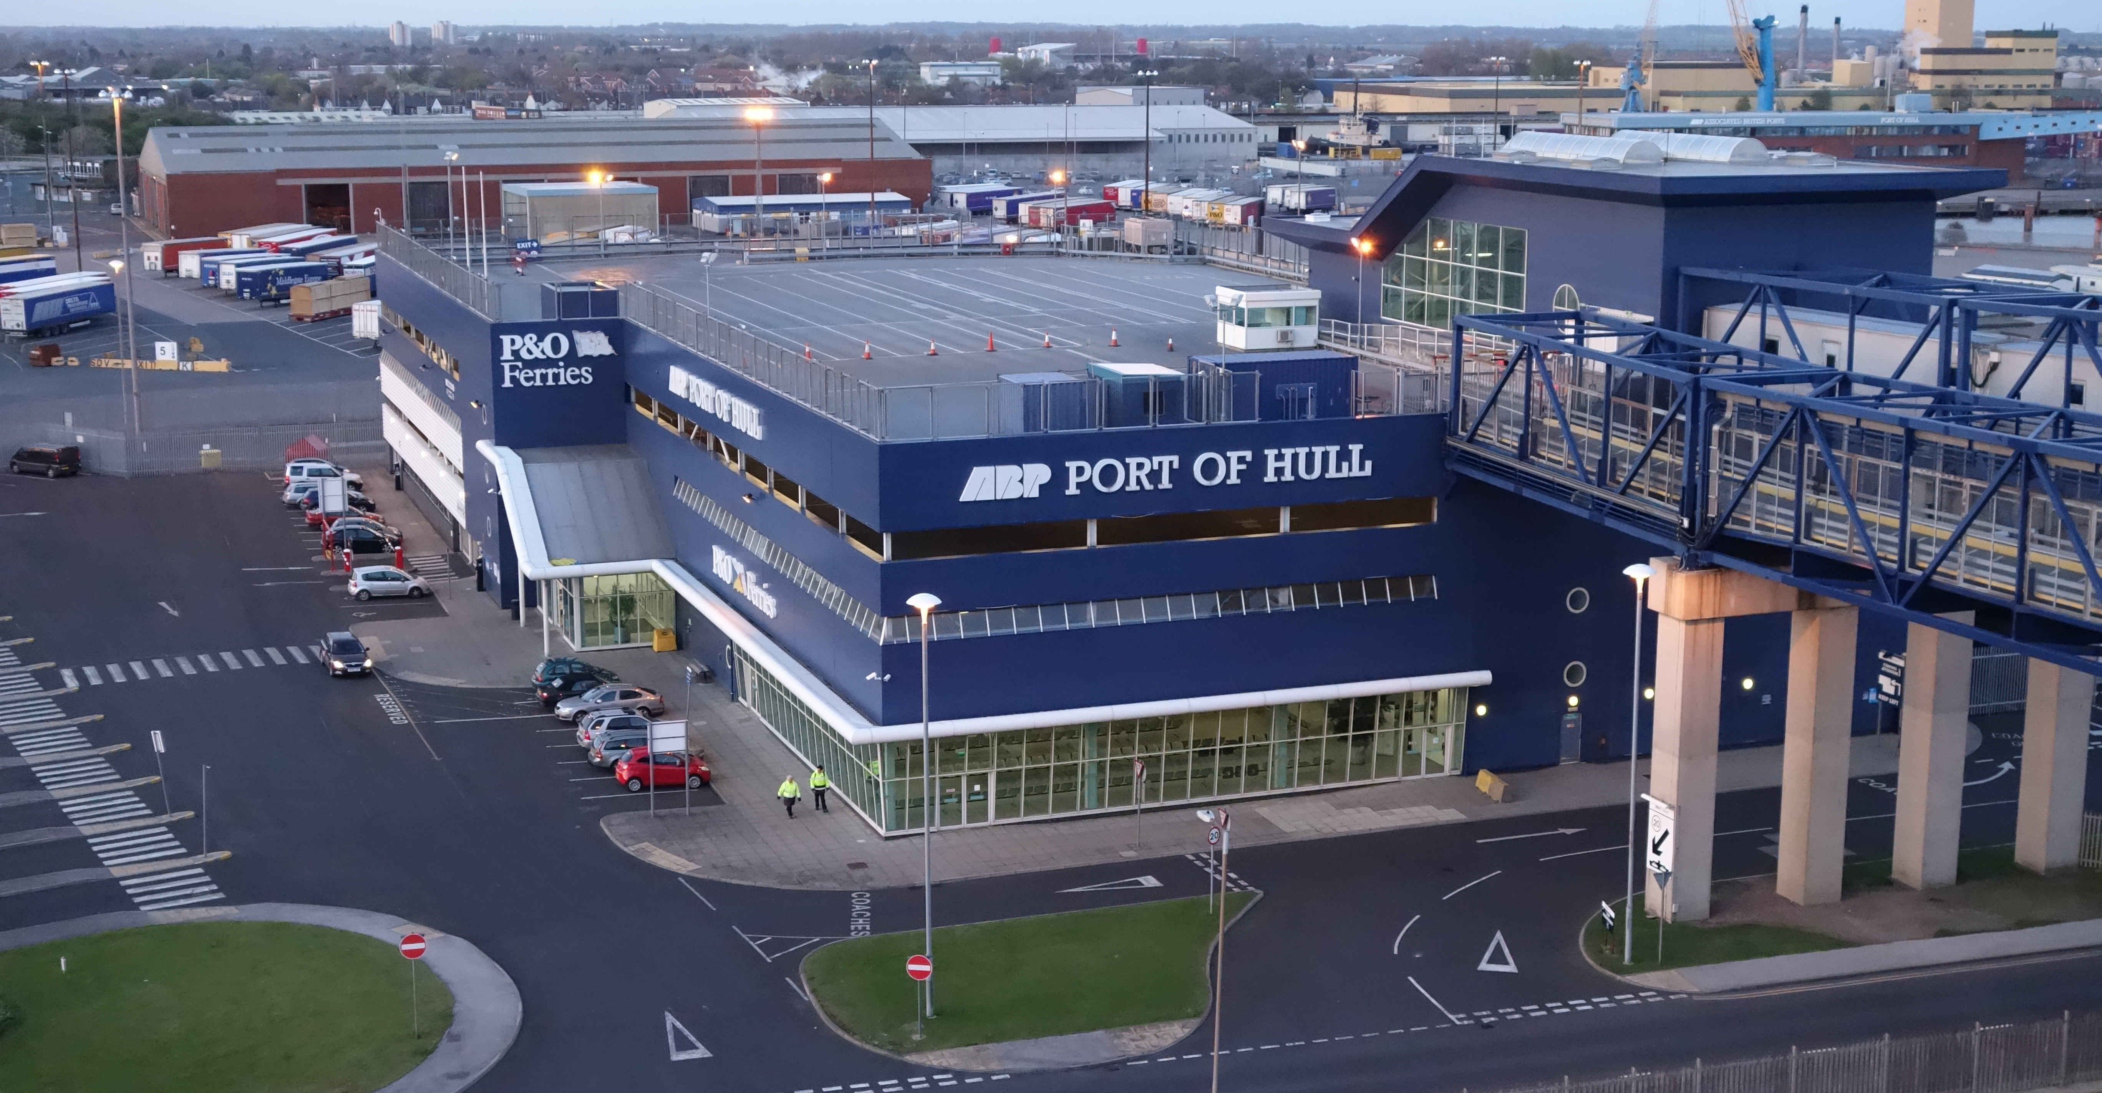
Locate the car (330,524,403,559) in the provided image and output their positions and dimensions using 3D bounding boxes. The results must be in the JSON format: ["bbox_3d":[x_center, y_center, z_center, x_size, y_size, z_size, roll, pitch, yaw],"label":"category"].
[{"bbox_3d":[-38.250,-0.502,149.278,4.100,1.470,1.740,-3,11,-17],"label":"car"}]

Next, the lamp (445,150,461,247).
[{"bbox_3d":[-30.997,-16.504,139.409,0.820,7.899,0.750,0,11,0],"label":"lamp"}]

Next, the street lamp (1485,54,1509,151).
[{"bbox_3d":[70.542,-66.183,425.178,2.300,22.378,2.300,0,11,0],"label":"street lamp"}]

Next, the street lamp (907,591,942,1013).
[{"bbox_3d":[-3.402,7.215,73.881,0.970,12.090,0.970,0,11,0],"label":"street lamp"}]

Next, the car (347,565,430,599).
[{"bbox_3d":[-33.793,1.775,137.213,3.870,1.550,1.700,-3,11,-17],"label":"car"}]

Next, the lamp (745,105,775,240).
[{"bbox_3d":[-25.049,-26.496,232.843,2.200,21.000,2.200,0,11,0],"label":"lamp"}]

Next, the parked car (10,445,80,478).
[{"bbox_3d":[-61.750,-5.266,165.120,4.600,1.840,1.850,7,13,32],"label":"parked car"}]

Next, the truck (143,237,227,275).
[{"bbox_3d":[-104.091,-34.815,323.879,2.550,4.000,13.600,3,11,16],"label":"truck"}]

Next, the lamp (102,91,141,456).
[{"bbox_3d":[-59.030,-17.487,171.878,2.350,23.259,2.350,0,11,0],"label":"lamp"}]

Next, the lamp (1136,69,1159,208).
[{"bbox_3d":[12.161,-48.745,336.883,2.400,21.775,2.400,0,11,0],"label":"lamp"}]

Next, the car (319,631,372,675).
[{"bbox_3d":[-31.914,4.791,121.697,1.750,1.480,4.100,-4,12,-21],"label":"car"}]

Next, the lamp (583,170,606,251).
[{"bbox_3d":[-27.999,-20.711,167.808,1.150,5.341,0.800,0,11,0],"label":"lamp"}]

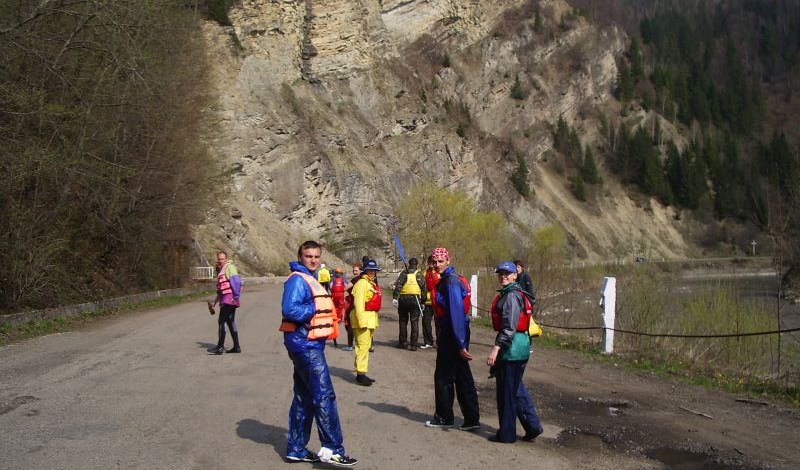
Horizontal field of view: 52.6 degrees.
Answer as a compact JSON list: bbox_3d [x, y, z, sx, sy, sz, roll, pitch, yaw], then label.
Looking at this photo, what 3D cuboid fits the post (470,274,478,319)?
[{"bbox_3d":[2.192,1.802,23.700,0.200,1.250,0.200,0,-2,-8],"label":"post"}]

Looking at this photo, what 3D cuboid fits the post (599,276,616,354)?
[{"bbox_3d":[3.588,1.383,13.900,0.220,1.290,0.200,0,-2,-8],"label":"post"}]

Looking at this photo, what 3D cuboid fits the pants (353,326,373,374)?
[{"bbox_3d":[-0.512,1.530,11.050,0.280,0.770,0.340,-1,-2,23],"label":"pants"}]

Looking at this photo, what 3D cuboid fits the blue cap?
[{"bbox_3d":[0.952,0.299,7.330,0.175,0.125,0.250,-2,1,34],"label":"blue cap"}]

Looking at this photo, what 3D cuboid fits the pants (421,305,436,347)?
[{"bbox_3d":[0.545,1.672,15.200,0.340,0.870,0.350,0,-2,-16],"label":"pants"}]

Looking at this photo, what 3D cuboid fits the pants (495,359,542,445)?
[{"bbox_3d":[1.082,1.509,7.420,0.440,0.830,0.370,-1,-2,13],"label":"pants"}]

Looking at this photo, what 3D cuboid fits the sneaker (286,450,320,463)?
[{"bbox_3d":[-0.773,1.795,6.550,0.295,0.115,0.108,6,0,18],"label":"sneaker"}]

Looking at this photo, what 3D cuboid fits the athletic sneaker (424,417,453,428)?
[{"bbox_3d":[0.389,1.851,8.020,0.295,0.110,0.105,0,-2,10],"label":"athletic sneaker"}]

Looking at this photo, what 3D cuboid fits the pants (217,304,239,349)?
[{"bbox_3d":[-3.007,1.578,14.100,0.380,0.830,0.360,1,-2,-23],"label":"pants"}]

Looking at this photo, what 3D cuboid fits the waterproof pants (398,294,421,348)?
[{"bbox_3d":[0.164,1.639,15.600,0.450,1.000,0.320,0,-2,-6],"label":"waterproof pants"}]

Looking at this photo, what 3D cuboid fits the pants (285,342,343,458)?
[{"bbox_3d":[-0.674,1.310,6.450,0.440,0.920,0.360,-1,-3,29],"label":"pants"}]

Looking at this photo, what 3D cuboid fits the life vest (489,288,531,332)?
[{"bbox_3d":[1.023,0.688,7.420,0.320,0.420,0.380,-1,-2,13],"label":"life vest"}]

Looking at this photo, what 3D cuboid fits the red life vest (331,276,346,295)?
[{"bbox_3d":[-1.707,1.411,22.600,0.390,0.480,0.280,0,-2,3],"label":"red life vest"}]

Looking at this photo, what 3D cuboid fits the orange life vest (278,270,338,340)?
[{"bbox_3d":[-0.752,0.575,6.600,0.310,0.560,0.420,-1,-2,38],"label":"orange life vest"}]

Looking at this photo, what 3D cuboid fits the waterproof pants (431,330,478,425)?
[{"bbox_3d":[0.556,1.392,8.100,0.450,1.020,0.380,0,-2,-12],"label":"waterproof pants"}]

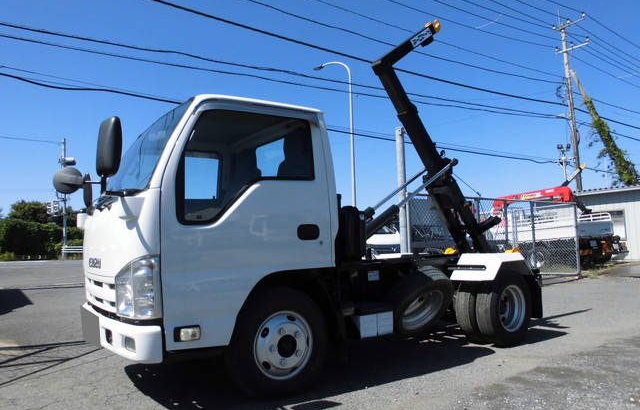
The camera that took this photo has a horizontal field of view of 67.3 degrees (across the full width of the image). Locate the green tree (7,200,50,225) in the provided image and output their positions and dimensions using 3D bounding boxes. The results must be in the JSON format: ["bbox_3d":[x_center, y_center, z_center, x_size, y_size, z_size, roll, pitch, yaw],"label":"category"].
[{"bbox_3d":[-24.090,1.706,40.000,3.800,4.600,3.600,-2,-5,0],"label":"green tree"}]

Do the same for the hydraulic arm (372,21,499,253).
[{"bbox_3d":[1.327,-0.788,5.387,2.050,2.680,0.600,2,-6,-36],"label":"hydraulic arm"}]

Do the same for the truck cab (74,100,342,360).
[{"bbox_3d":[-0.959,0.146,3.620,1.540,1.620,1.700,2,-6,-36],"label":"truck cab"}]

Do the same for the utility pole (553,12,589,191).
[{"bbox_3d":[11.366,-3.085,21.062,1.900,10.820,0.500,-6,-6,43],"label":"utility pole"}]

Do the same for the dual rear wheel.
[{"bbox_3d":[1.697,0.983,4.682,0.690,0.690,0.420,2,-6,-36],"label":"dual rear wheel"}]

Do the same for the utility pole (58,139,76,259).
[{"bbox_3d":[-15.889,-0.374,30.000,0.800,7.550,0.450,-2,-5,0],"label":"utility pole"}]

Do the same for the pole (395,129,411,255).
[{"bbox_3d":[1.616,0.071,9.271,0.150,3.190,0.150,-2,-5,0],"label":"pole"}]

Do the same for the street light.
[{"bbox_3d":[0.893,-1.821,20.642,1.900,8.840,0.300,-3,-5,12],"label":"street light"}]

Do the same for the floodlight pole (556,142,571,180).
[{"bbox_3d":[16.840,-0.387,32.649,0.950,7.640,0.450,-4,-6,23],"label":"floodlight pole"}]

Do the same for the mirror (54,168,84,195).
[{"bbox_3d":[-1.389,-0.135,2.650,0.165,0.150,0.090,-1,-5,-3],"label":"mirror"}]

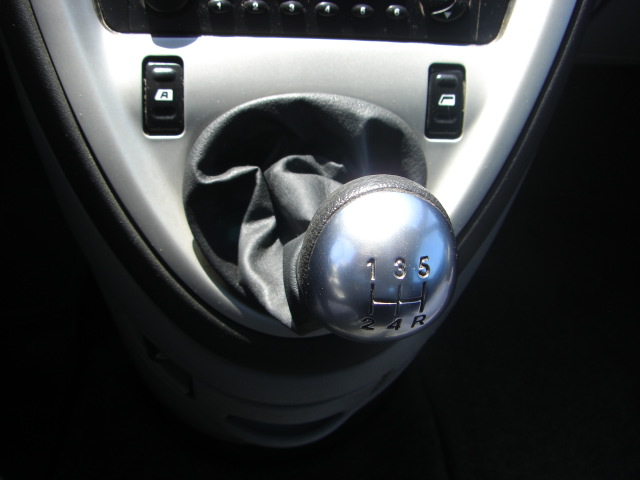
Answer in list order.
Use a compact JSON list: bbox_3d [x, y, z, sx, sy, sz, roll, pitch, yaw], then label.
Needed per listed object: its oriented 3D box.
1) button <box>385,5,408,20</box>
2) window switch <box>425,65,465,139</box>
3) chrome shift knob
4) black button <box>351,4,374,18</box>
[{"bbox_3d":[0.038,-0.111,0.343,0.011,0.007,0.004,-1,20,-9],"label":"button"},{"bbox_3d":[0.061,-0.067,0.341,0.019,0.009,0.036,2,90,-9],"label":"window switch"},{"bbox_3d":[0.019,0.006,0.245,0.052,0.064,0.052,0,103,-10],"label":"chrome shift knob"},{"bbox_3d":[0.021,-0.110,0.338,0.011,0.007,0.004,-1,20,-9],"label":"black button"}]

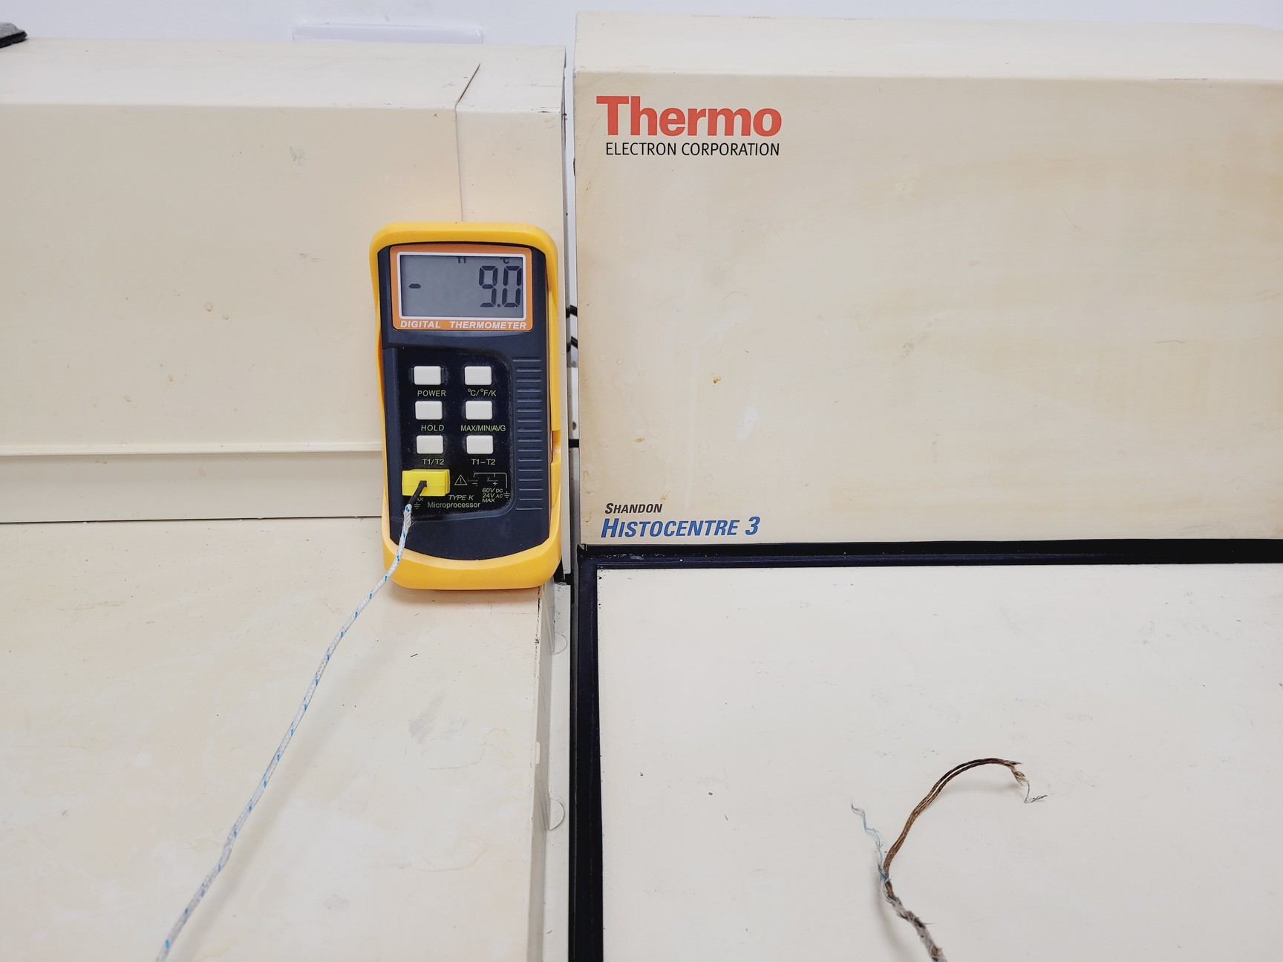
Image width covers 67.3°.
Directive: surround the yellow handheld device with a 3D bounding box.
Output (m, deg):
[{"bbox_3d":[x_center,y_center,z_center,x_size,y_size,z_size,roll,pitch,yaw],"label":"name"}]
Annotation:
[{"bbox_3d":[-0.071,-0.029,0.400,0.074,0.150,0.037,0,10,-4],"label":"yellow handheld device"}]

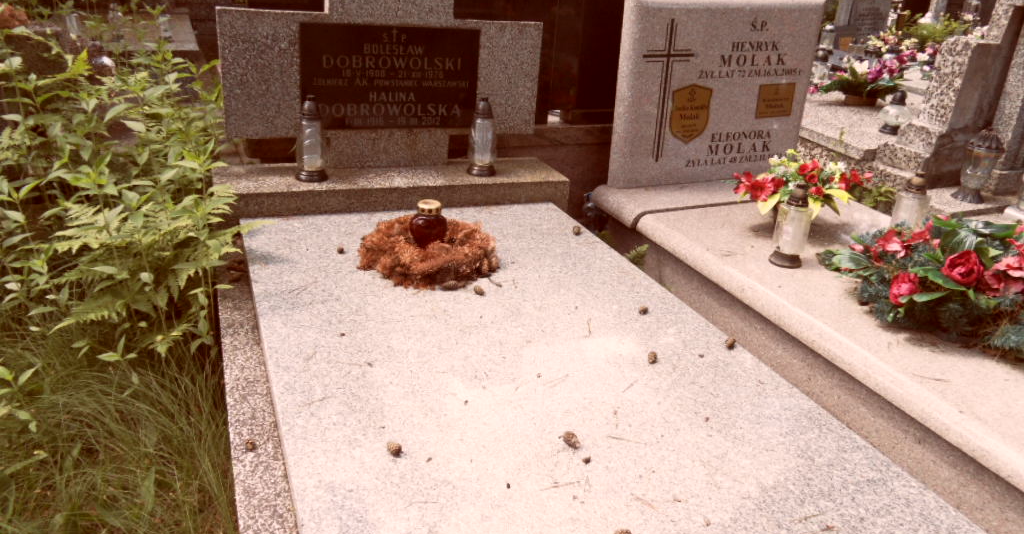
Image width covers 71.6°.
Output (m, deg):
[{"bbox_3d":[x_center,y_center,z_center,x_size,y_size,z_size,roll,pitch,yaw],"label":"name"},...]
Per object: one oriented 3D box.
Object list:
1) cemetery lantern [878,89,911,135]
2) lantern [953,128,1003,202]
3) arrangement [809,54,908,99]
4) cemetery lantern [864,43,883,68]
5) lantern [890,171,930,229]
[{"bbox_3d":[2.033,-0.824,3.769,0.167,0.218,0.167,-5,26,-23],"label":"cemetery lantern"},{"bbox_3d":[1.872,-0.404,2.836,0.150,0.293,0.150,-5,26,-23],"label":"lantern"},{"bbox_3d":[2.154,-1.168,4.400,0.530,0.270,0.360,15,25,22],"label":"arrangement"},{"bbox_3d":[3.045,-1.741,6.013,0.144,0.268,0.144,-5,26,-23],"label":"cemetery lantern"},{"bbox_3d":[1.331,-0.178,2.360,0.105,0.275,0.105,-6,25,-22],"label":"lantern"}]

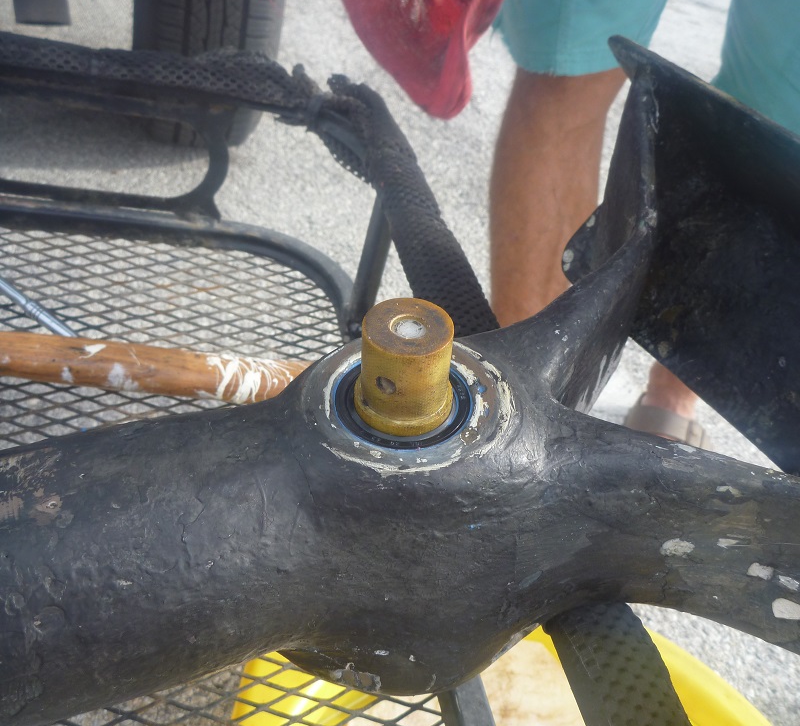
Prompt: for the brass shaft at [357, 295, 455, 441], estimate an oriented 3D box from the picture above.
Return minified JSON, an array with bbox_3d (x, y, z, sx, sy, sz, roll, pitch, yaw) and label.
[{"bbox_3d":[0.002,0.001,0.281,0.033,0.034,0.033,4,42,0],"label":"brass shaft"}]

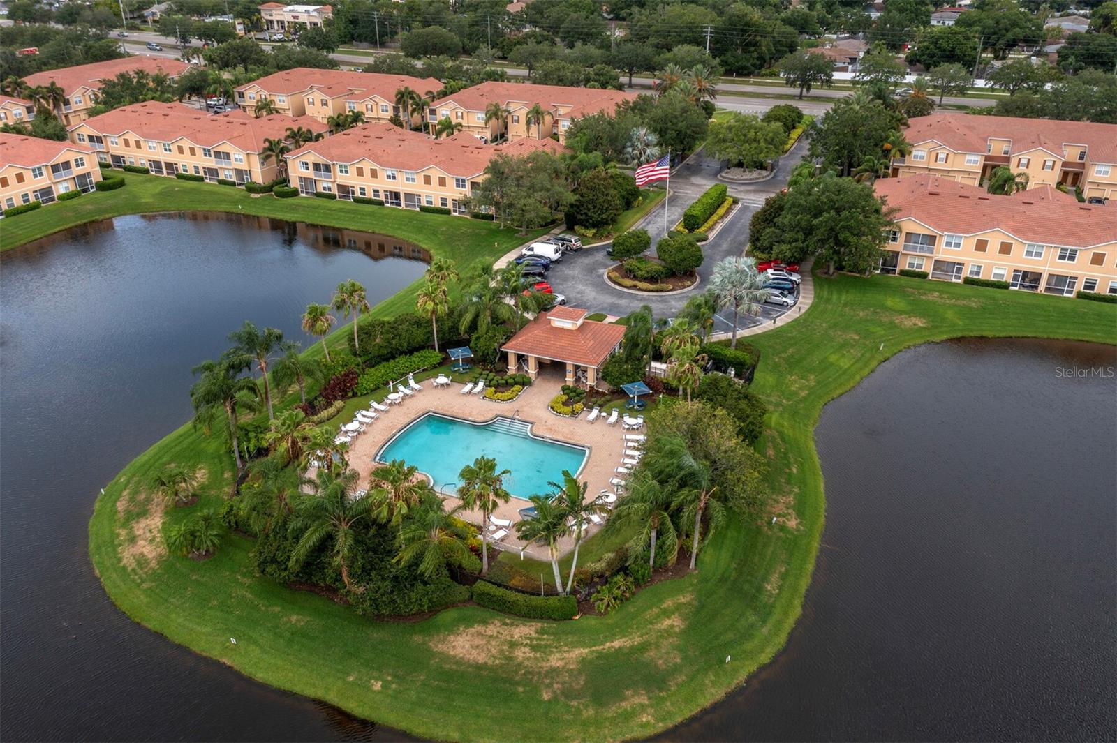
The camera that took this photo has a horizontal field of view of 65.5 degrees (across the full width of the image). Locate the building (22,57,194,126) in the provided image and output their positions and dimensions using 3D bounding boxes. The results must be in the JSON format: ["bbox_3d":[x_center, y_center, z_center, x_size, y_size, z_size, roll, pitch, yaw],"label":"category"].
[{"bbox_3d":[-108.657,-69.254,209.781,22.000,9.100,42.500,11,30,20],"label":"building"}]

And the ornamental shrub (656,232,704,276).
[{"bbox_3d":[15.540,-14.893,110.940,5.800,5.000,5.800,0,28,0],"label":"ornamental shrub"}]

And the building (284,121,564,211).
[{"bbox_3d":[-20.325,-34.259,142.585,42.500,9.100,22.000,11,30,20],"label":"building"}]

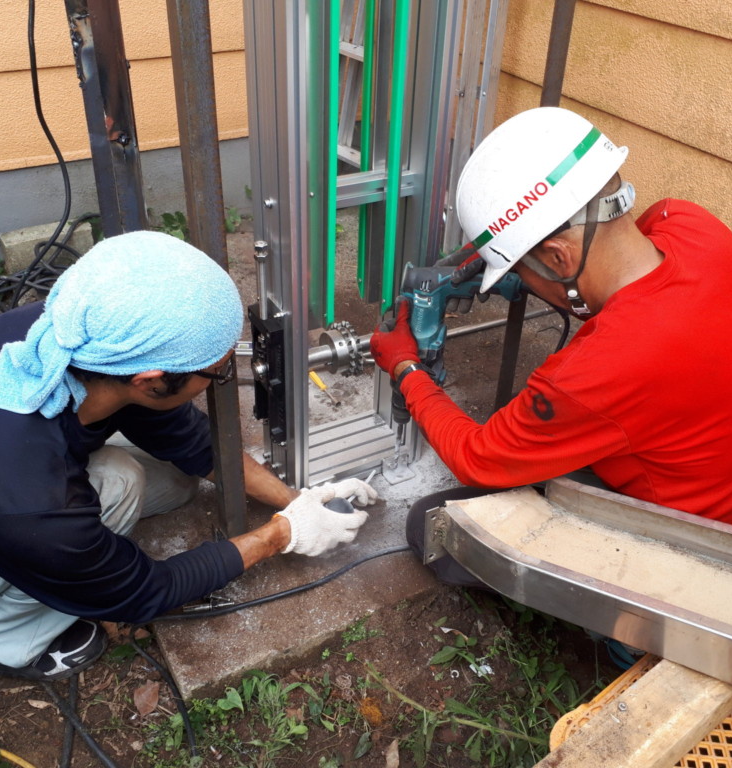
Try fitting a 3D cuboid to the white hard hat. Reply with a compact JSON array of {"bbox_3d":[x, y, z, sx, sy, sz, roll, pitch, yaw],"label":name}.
[{"bbox_3d":[0.205,-0.267,1.098,0.155,0.285,0.220,48,37,-3],"label":"white hard hat"}]

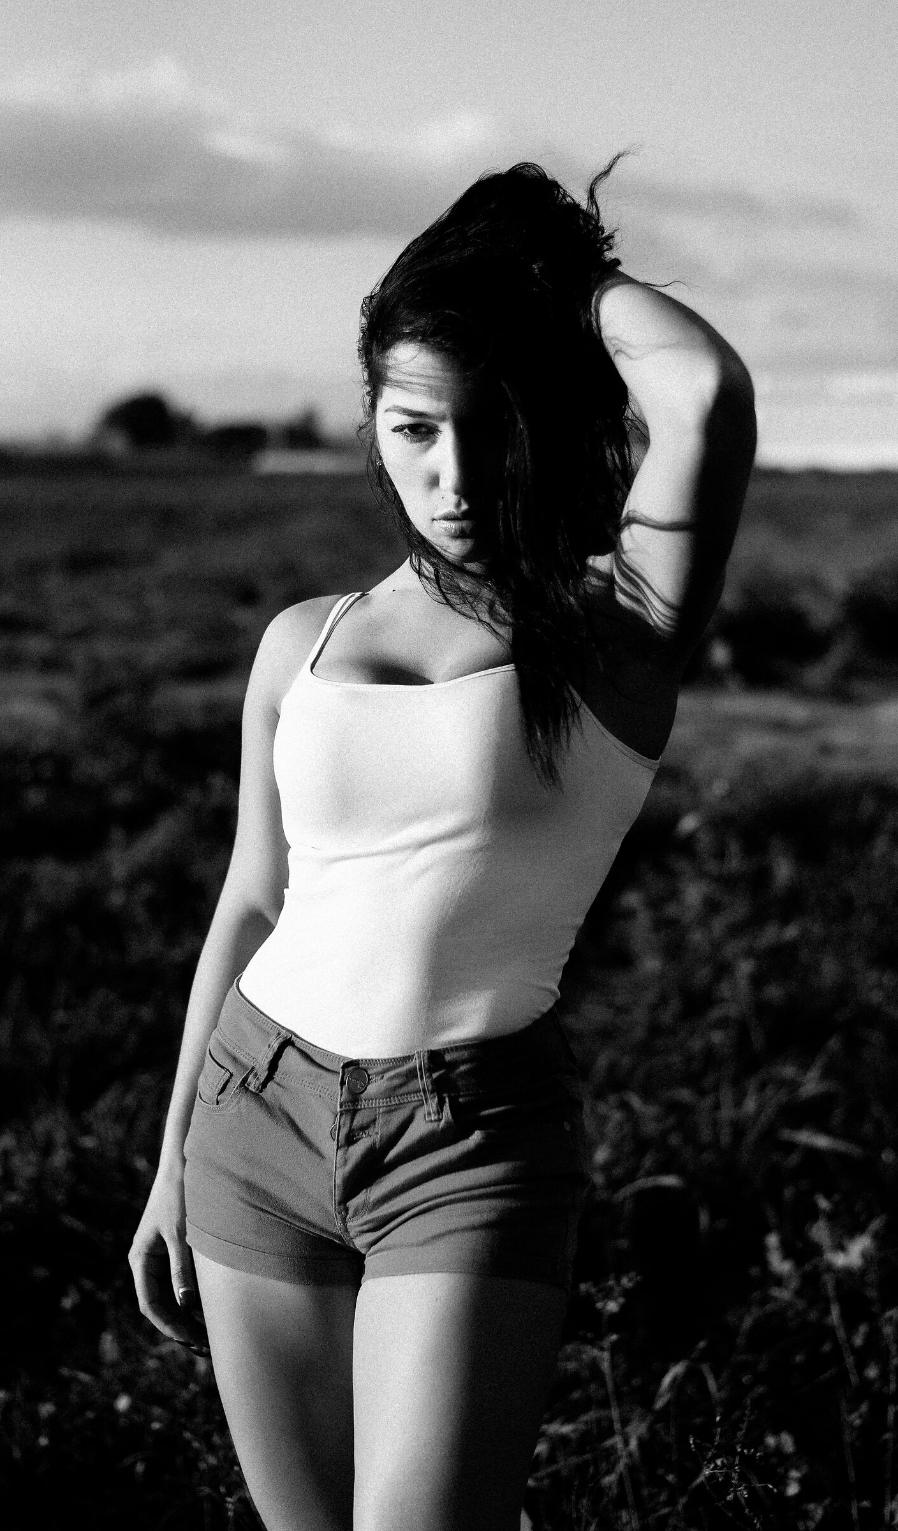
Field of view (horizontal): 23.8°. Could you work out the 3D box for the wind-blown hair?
[{"bbox_3d":[0.047,-0.255,1.853,0.260,0.540,0.280,1,8,8],"label":"wind-blown hair"}]

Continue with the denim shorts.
[{"bbox_3d":[-0.057,0.333,1.966,0.375,0.265,0.250,3,9,19],"label":"denim shorts"}]

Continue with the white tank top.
[{"bbox_3d":[0.004,0.046,1.925,0.350,0.420,0.240,11,11,17],"label":"white tank top"}]

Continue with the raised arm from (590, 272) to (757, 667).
[{"bbox_3d":[0.184,-0.254,1.822,0.180,0.350,0.260,9,9,9],"label":"raised arm"}]

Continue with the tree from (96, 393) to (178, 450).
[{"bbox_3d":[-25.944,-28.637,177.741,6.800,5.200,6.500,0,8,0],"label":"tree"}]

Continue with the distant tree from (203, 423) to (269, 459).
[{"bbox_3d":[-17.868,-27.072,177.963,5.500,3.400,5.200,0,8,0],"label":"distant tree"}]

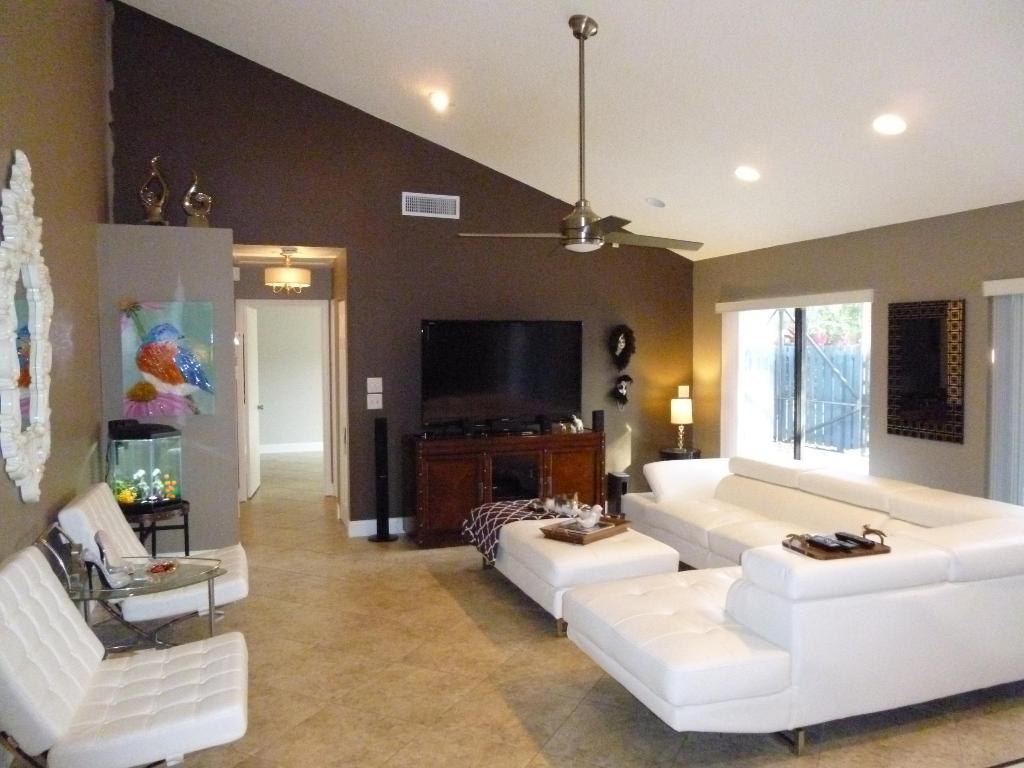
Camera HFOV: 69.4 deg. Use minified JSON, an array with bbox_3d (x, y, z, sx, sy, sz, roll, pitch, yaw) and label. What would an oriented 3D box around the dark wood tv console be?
[{"bbox_3d":[-0.053,0.859,6.454,1.690,0.861,0.468,-1,3,-19],"label":"dark wood tv console"}]

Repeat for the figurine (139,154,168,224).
[{"bbox_3d":[-2.518,-1.346,5.199,0.190,0.500,0.130,-1,3,-19],"label":"figurine"}]

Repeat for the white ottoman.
[{"bbox_3d":[0.355,1.151,4.850,0.770,0.420,1.460,-1,3,-20],"label":"white ottoman"}]

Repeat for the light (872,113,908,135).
[{"bbox_3d":[1.961,-1.351,3.842,0.185,0.040,0.185,19,-4,-19],"label":"light"}]

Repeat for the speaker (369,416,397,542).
[{"bbox_3d":[-1.080,0.787,6.187,0.250,1.020,0.250,-1,3,-20],"label":"speaker"}]

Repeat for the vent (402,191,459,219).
[{"bbox_3d":[-0.694,-1.530,6.350,0.505,0.196,0.025,-1,3,-20],"label":"vent"}]

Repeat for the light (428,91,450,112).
[{"bbox_3d":[-0.523,-2.036,5.330,0.160,0.100,0.160,19,-4,-19],"label":"light"}]

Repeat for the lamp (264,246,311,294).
[{"bbox_3d":[-1.910,-0.955,6.292,0.390,0.385,0.390,-1,3,-20],"label":"lamp"}]

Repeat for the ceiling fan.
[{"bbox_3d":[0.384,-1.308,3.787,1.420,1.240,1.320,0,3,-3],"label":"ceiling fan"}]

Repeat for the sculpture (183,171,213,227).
[{"bbox_3d":[-2.265,-1.321,5.340,0.215,0.435,0.100,-1,3,-20],"label":"sculpture"}]

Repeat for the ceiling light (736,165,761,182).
[{"bbox_3d":[1.599,-1.429,5.020,0.185,0.030,0.185,19,-4,-20],"label":"ceiling light"}]

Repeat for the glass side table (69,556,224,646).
[{"bbox_3d":[-1.696,1.178,3.500,0.660,0.570,0.620,-1,3,-19],"label":"glass side table"}]

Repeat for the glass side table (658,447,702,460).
[{"bbox_3d":[1.599,0.939,7.000,0.460,0.630,0.460,-1,3,-19],"label":"glass side table"}]

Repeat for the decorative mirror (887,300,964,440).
[{"bbox_3d":[2.665,-0.089,4.778,0.040,0.895,0.580,-1,3,-19],"label":"decorative mirror"}]

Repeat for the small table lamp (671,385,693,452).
[{"bbox_3d":[1.587,0.370,6.966,0.235,0.510,0.235,-1,3,-19],"label":"small table lamp"}]

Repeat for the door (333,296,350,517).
[{"bbox_3d":[-1.520,0.267,6.606,0.050,2.020,0.740,-1,3,-20],"label":"door"}]

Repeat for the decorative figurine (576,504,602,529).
[{"bbox_3d":[0.500,0.855,4.772,0.165,0.155,0.090,0,3,12],"label":"decorative figurine"}]

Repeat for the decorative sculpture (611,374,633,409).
[{"bbox_3d":[1.045,0.073,6.995,0.210,0.320,0.120,-1,3,-19],"label":"decorative sculpture"}]

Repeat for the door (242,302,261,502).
[{"bbox_3d":[-2.860,0.186,8.087,0.045,2.020,0.780,-1,3,-12],"label":"door"}]

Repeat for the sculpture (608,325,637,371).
[{"bbox_3d":[1.044,-0.344,6.973,0.280,0.430,0.130,-1,3,-19],"label":"sculpture"}]

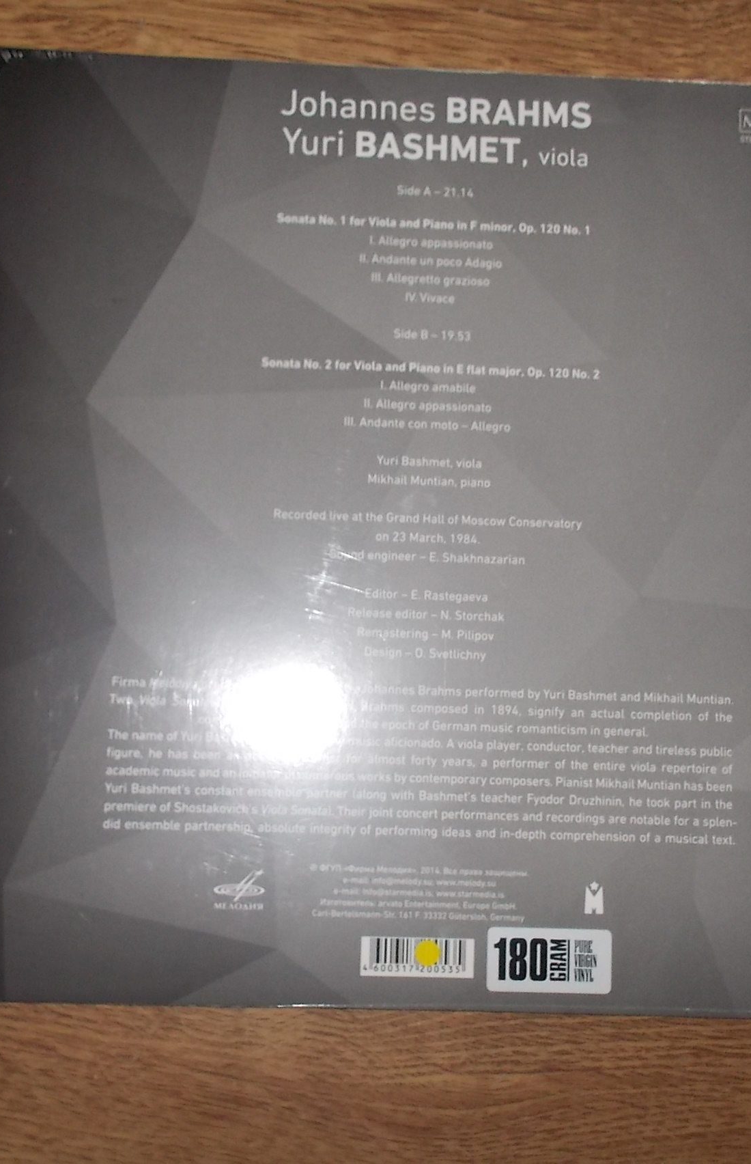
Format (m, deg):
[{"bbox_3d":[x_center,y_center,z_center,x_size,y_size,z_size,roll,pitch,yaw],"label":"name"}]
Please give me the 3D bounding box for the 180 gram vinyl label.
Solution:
[{"bbox_3d":[0.056,0.121,0.416,0.040,0.001,0.020,2,85,-2],"label":"180 gram vinyl label"}]

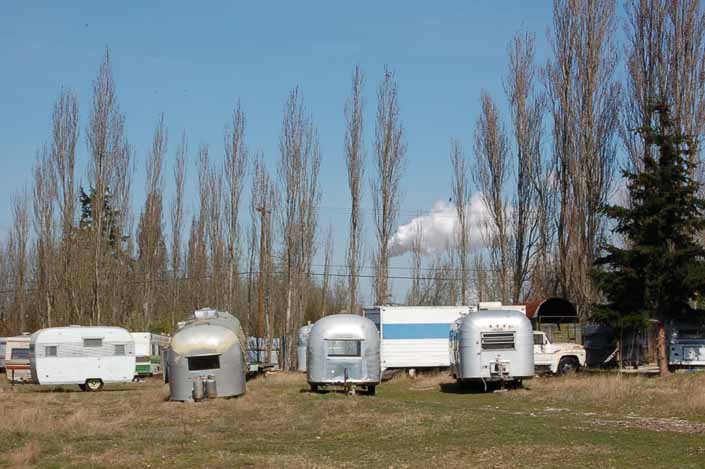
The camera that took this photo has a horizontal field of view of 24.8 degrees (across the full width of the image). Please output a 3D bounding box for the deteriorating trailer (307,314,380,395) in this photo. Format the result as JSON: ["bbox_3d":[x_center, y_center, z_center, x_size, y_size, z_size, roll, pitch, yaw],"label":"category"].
[{"bbox_3d":[-0.321,3.800,51.060,2.250,2.450,5.600,0,-4,-2],"label":"deteriorating trailer"}]

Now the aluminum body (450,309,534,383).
[{"bbox_3d":[4.581,3.844,53.663,2.450,2.600,6.400,0,-4,1],"label":"aluminum body"}]

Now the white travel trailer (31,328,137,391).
[{"bbox_3d":[-9.632,4.428,57.532,3.600,2.300,2.050,1,-4,-17],"label":"white travel trailer"}]

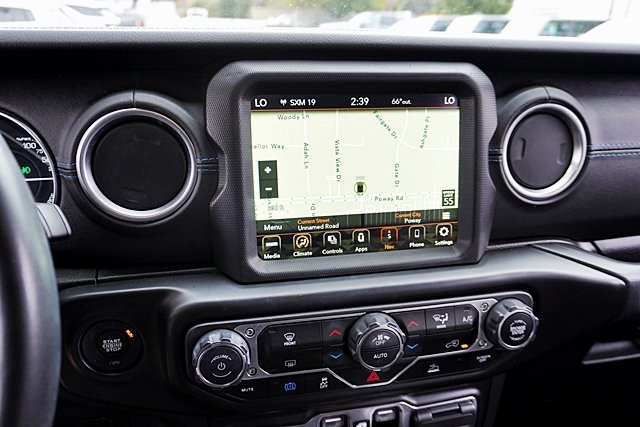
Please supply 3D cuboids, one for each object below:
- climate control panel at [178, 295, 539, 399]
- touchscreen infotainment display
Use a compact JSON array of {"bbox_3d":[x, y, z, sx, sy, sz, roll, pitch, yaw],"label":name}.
[{"bbox_3d":[0.040,0.108,0.377,0.278,0.075,0.035,-3,13,-10],"label":"climate control panel"},{"bbox_3d":[0.032,-0.032,0.397,0.174,0.131,0.020,-3,9,-11],"label":"touchscreen infotainment display"}]

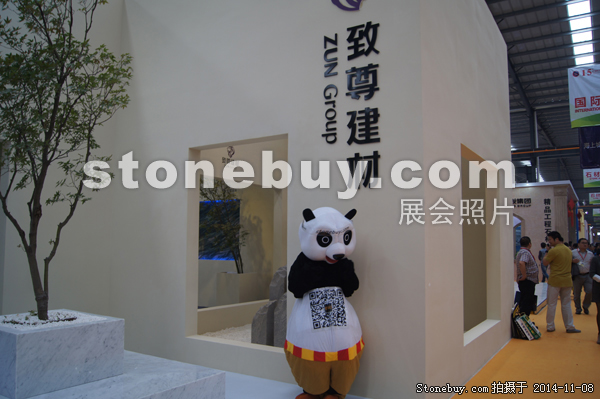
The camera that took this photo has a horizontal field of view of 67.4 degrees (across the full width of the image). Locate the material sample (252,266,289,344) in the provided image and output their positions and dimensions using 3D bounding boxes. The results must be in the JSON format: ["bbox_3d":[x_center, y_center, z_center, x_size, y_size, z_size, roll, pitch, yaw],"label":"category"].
[{"bbox_3d":[-0.163,1.219,5.228,0.550,0.850,0.600,-3,-7,34],"label":"material sample"}]

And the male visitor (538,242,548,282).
[{"bbox_3d":[10.187,2.638,18.839,0.450,1.640,0.500,5,-7,-40],"label":"male visitor"}]

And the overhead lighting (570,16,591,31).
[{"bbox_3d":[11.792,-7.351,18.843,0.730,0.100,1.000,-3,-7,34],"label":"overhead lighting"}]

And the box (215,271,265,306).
[{"bbox_3d":[-1.196,1.851,8.829,0.570,0.800,0.600,-3,-7,34],"label":"box"}]

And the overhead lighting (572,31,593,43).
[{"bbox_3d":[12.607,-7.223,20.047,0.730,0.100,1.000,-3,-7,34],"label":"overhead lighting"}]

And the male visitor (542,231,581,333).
[{"bbox_3d":[4.610,1.444,7.969,0.580,1.750,0.450,1,-6,-8],"label":"male visitor"}]

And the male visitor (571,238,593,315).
[{"bbox_3d":[6.302,1.712,10.082,0.580,1.669,0.450,-2,-6,27],"label":"male visitor"}]

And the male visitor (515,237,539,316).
[{"bbox_3d":[4.787,1.631,9.486,0.450,1.682,0.550,2,-6,-10],"label":"male visitor"}]

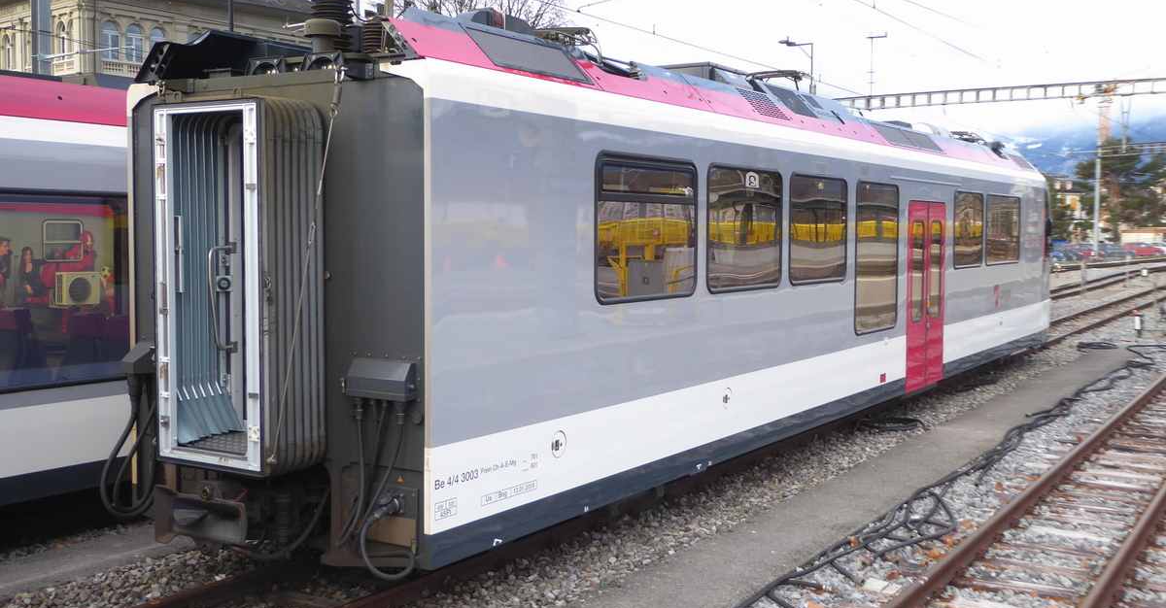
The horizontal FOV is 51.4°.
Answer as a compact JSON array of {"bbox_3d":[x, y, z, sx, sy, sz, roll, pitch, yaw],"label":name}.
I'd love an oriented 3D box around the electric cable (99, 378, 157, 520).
[{"bbox_3d":[-2.999,0.987,8.158,0.260,0.940,0.330,2,4,32],"label":"electric cable"}]

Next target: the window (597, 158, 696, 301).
[{"bbox_3d":[0.502,-0.568,9.271,0.060,1.037,1.601,2,4,32],"label":"window"}]

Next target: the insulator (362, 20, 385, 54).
[{"bbox_3d":[-1.306,-1.667,7.565,0.145,0.206,0.145,0,4,0],"label":"insulator"}]

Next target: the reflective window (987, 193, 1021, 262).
[{"bbox_3d":[6.645,-1.163,19.171,0.060,1.062,2.280,2,4,32],"label":"reflective window"}]

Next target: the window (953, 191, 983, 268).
[{"bbox_3d":[5.512,-1.052,17.345,0.060,1.053,1.586,2,4,32],"label":"window"}]

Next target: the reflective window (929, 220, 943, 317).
[{"bbox_3d":[4.650,-0.465,15.990,0.060,1.279,0.506,2,4,32],"label":"reflective window"}]

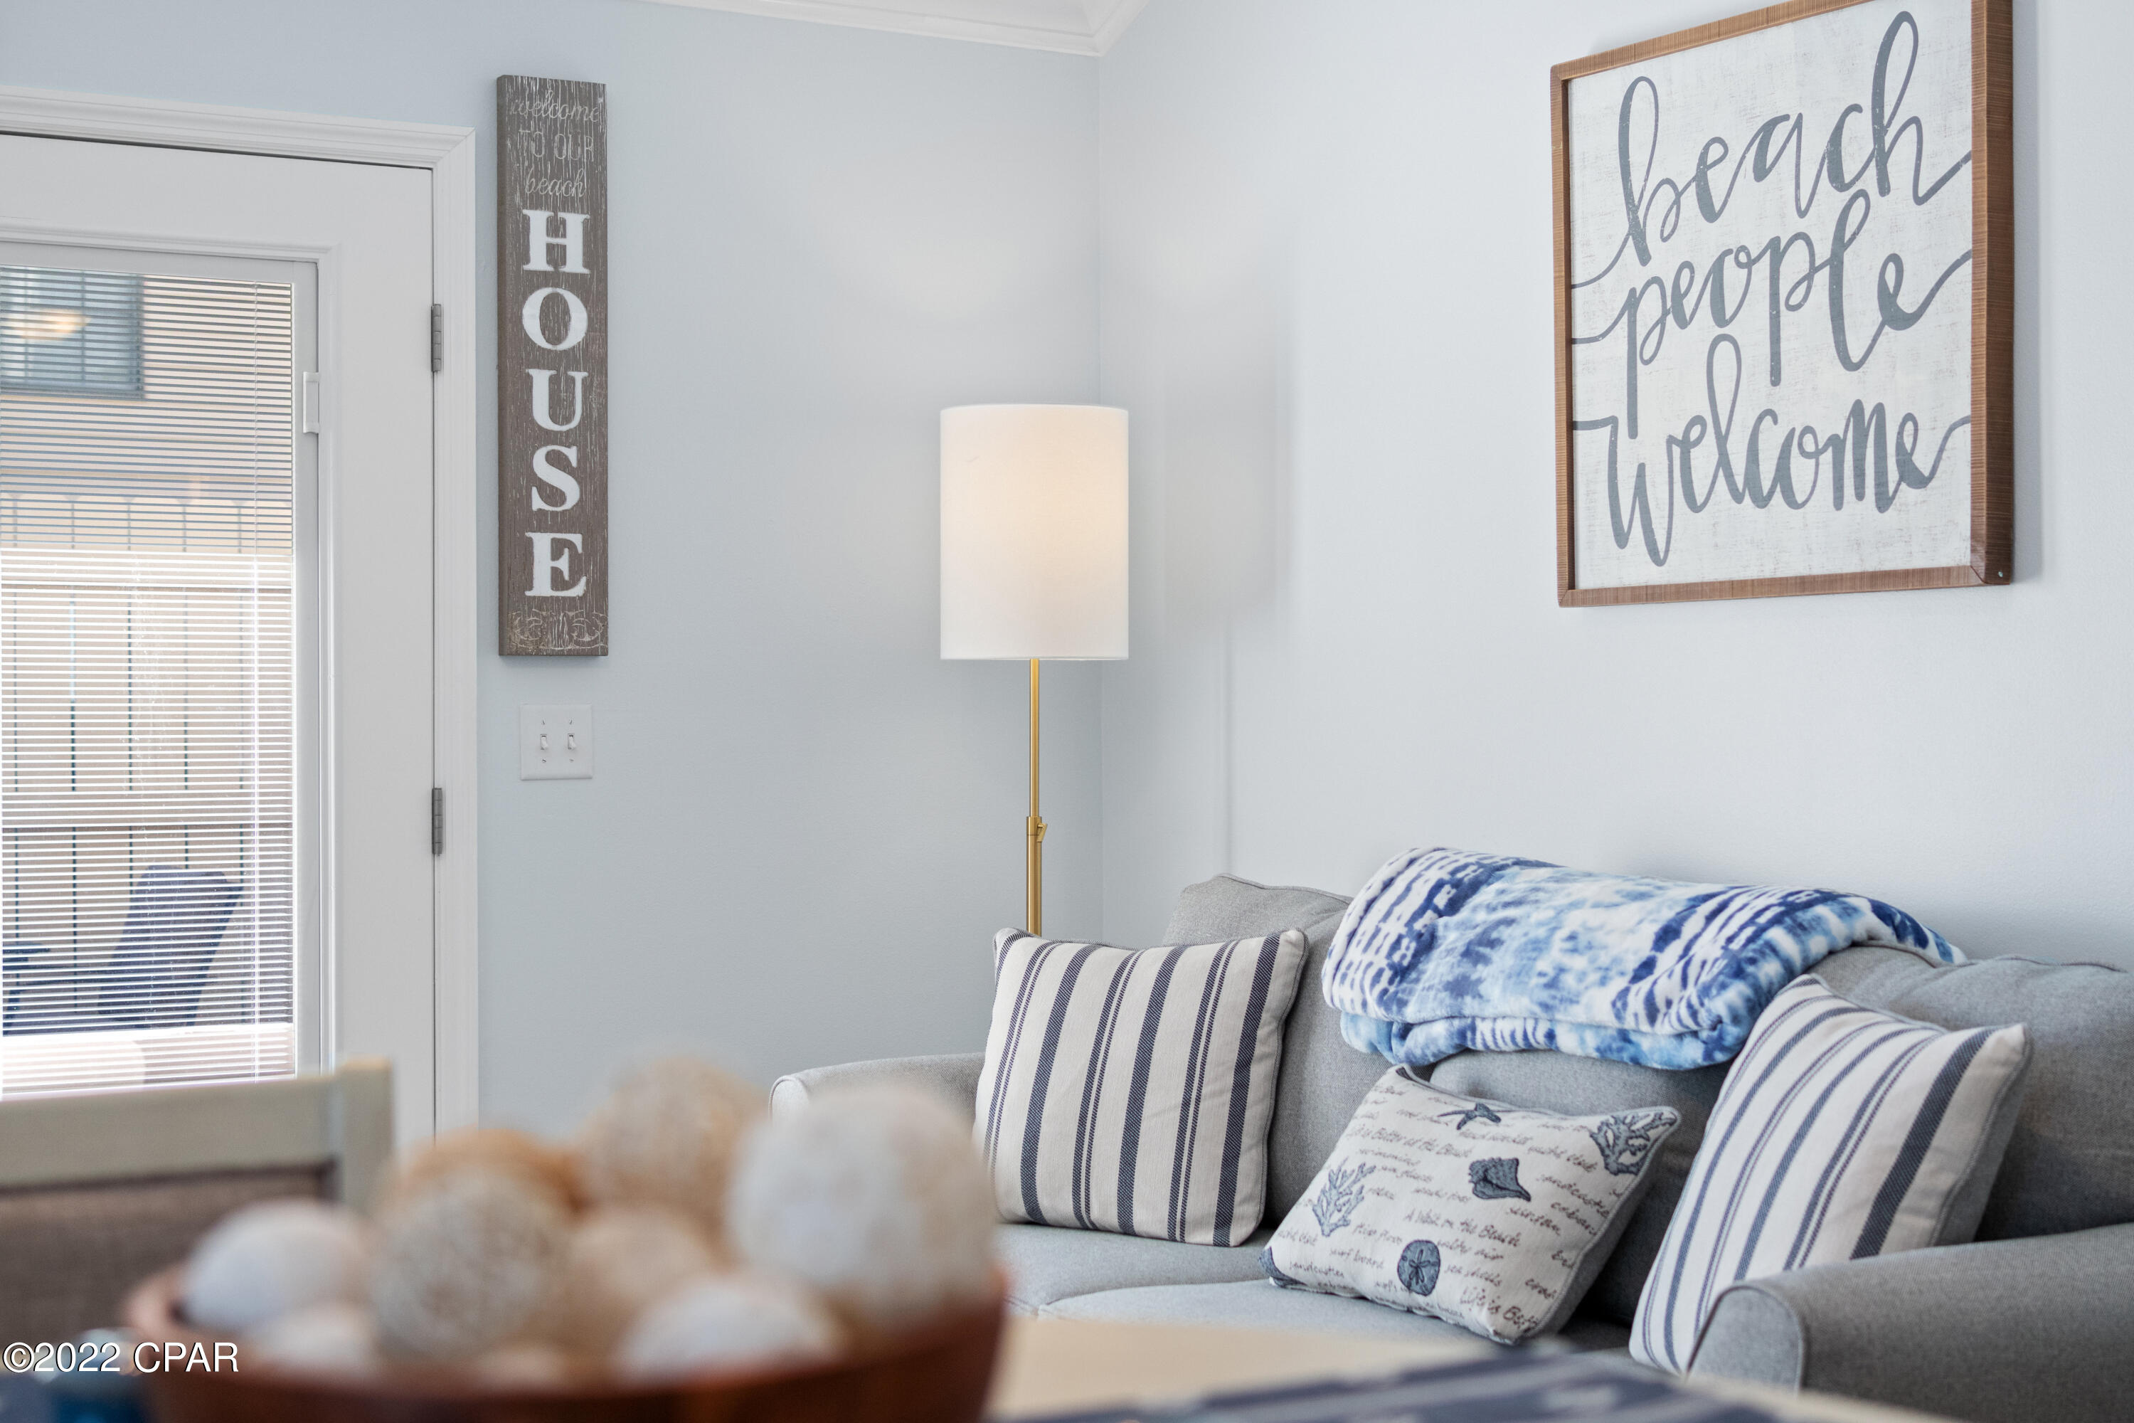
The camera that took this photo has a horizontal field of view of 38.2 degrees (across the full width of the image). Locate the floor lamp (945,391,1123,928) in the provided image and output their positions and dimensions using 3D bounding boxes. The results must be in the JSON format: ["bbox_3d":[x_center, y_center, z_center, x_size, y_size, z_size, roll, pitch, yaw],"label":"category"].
[{"bbox_3d":[-0.051,0.360,4.966,0.303,1.681,0.303,0,0,0],"label":"floor lamp"}]

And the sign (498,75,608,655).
[{"bbox_3d":[-0.805,-0.536,4.831,0.170,0.902,0.032,0,0,-30],"label":"sign"}]

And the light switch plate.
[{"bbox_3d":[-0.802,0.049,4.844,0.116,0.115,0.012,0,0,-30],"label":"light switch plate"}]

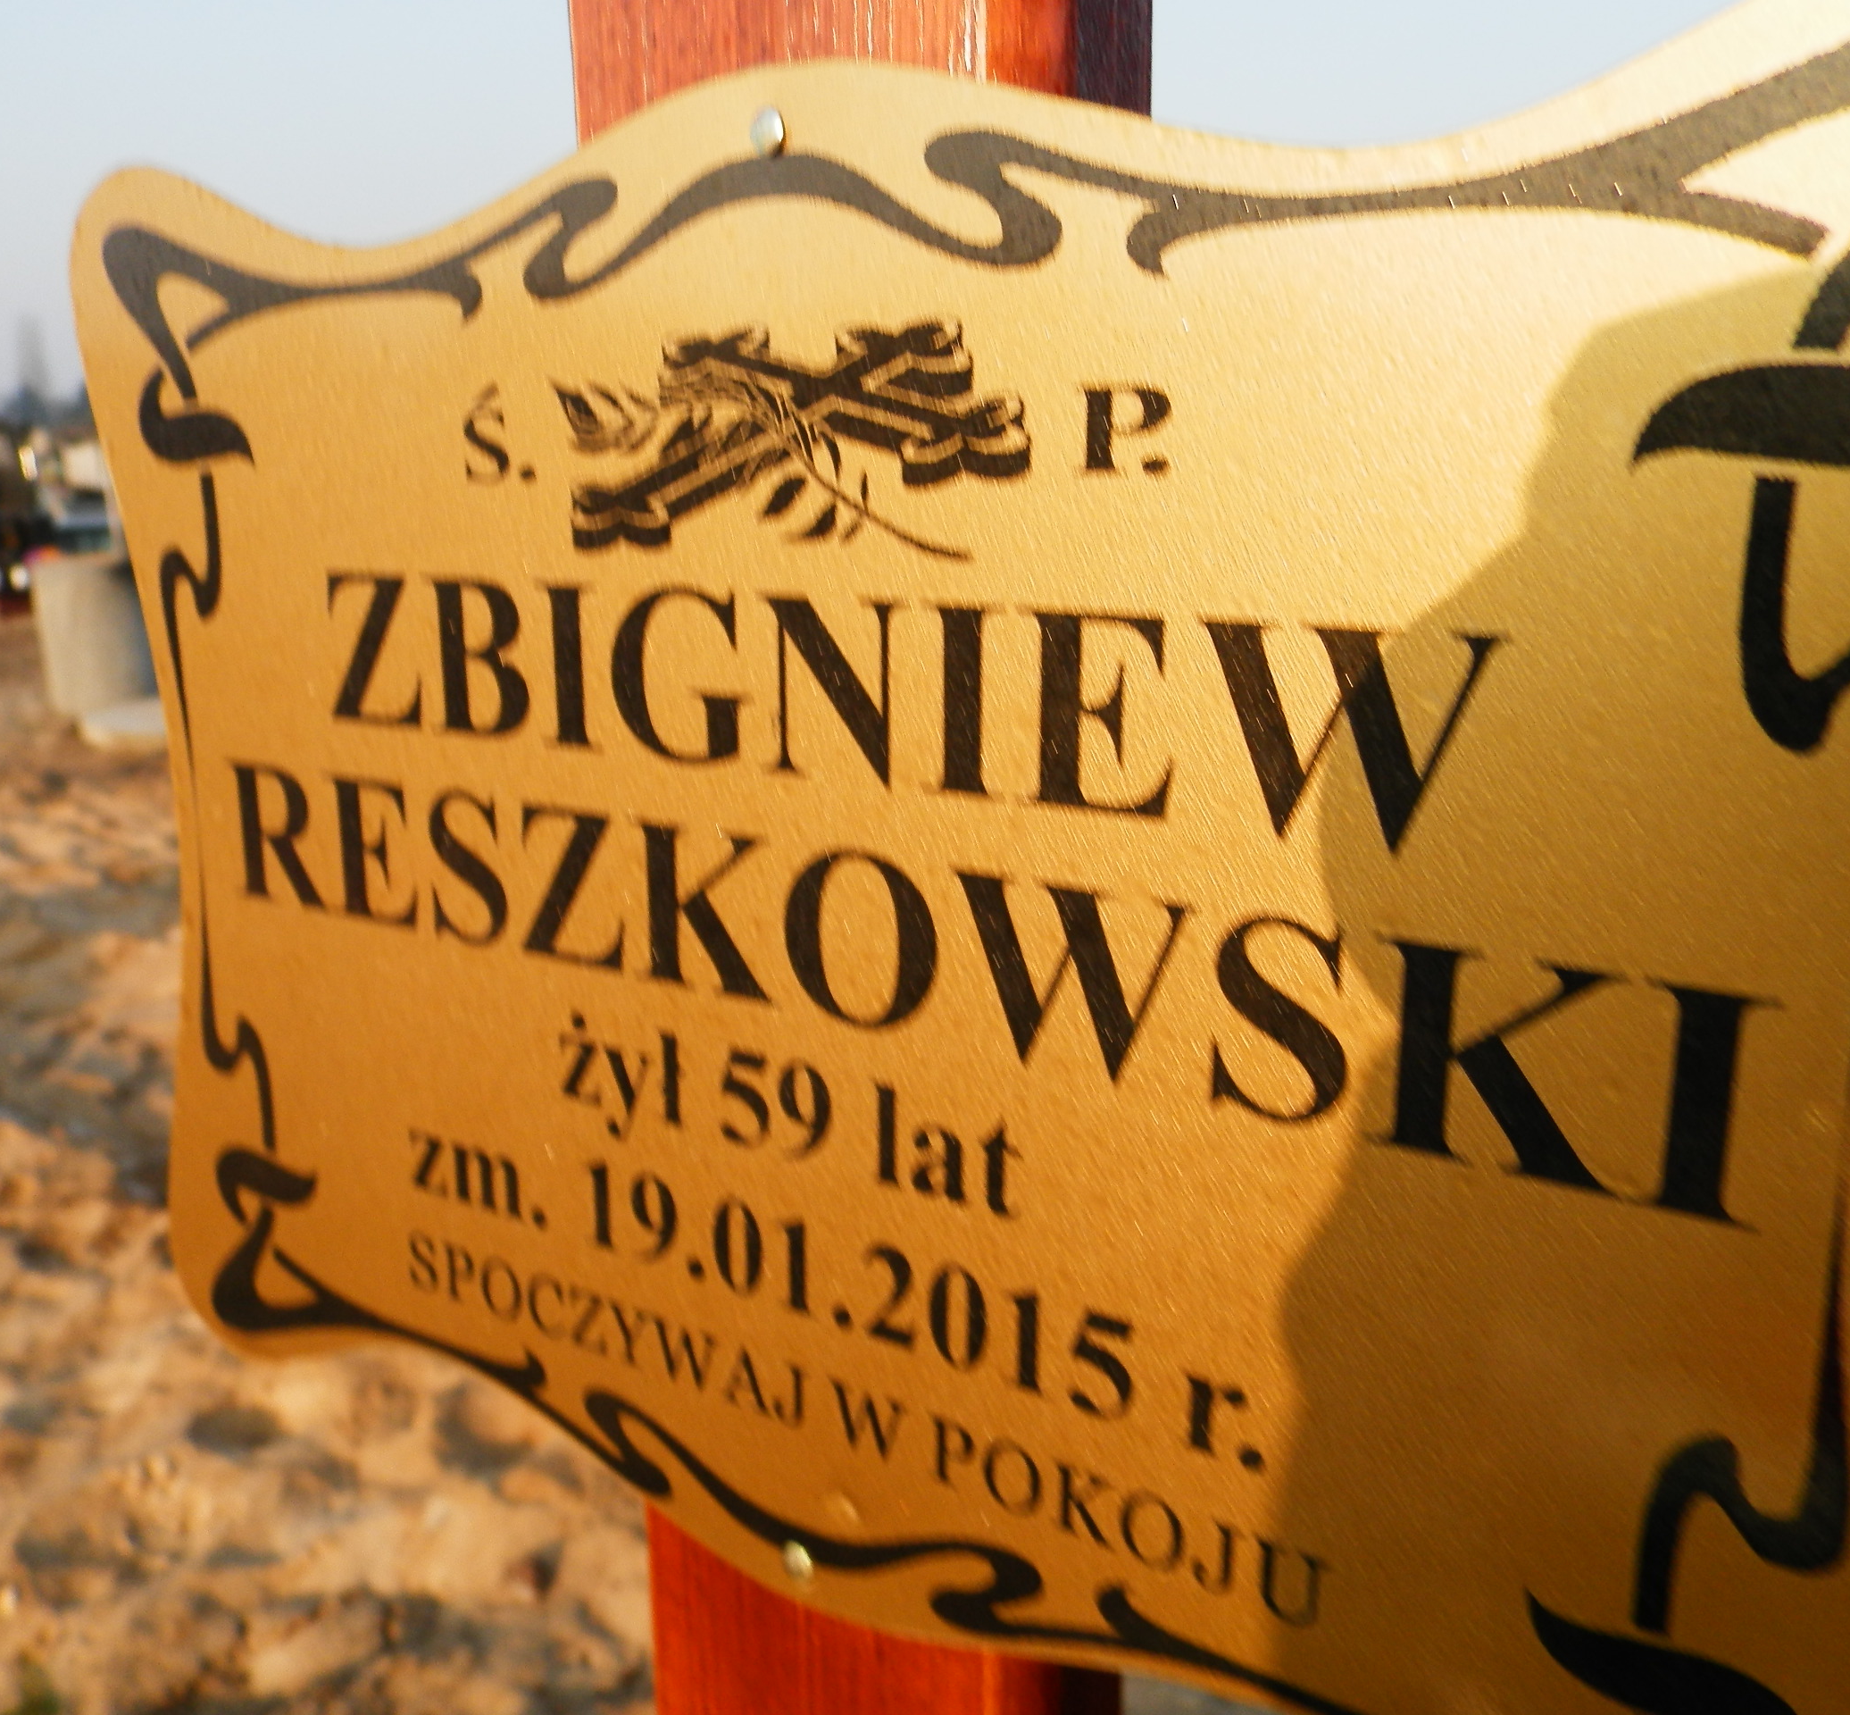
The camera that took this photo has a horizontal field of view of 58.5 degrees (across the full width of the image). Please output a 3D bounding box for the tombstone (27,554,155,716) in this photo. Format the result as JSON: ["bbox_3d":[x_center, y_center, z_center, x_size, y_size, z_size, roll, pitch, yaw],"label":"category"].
[{"bbox_3d":[-3.647,-0.986,7.342,0.530,0.610,0.530,-7,16,-25],"label":"tombstone"}]

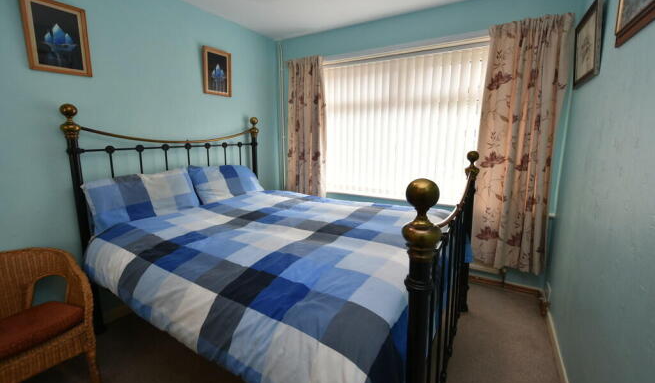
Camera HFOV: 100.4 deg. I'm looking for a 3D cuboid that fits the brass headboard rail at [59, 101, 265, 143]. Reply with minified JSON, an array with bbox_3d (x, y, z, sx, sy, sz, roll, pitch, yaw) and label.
[{"bbox_3d":[-1.121,-0.510,2.197,0.085,0.250,1.530,5,12,31],"label":"brass headboard rail"}]

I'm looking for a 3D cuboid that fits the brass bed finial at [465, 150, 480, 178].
[{"bbox_3d":[0.963,-0.182,1.807,0.085,0.182,0.085,5,12,31],"label":"brass bed finial"}]

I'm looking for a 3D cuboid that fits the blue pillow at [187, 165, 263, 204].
[{"bbox_3d":[-0.871,-0.061,2.485,0.150,0.420,0.670,-32,-8,32],"label":"blue pillow"}]

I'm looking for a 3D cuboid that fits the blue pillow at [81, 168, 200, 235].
[{"bbox_3d":[-1.227,0.055,1.881,0.150,0.420,0.680,-32,-8,32],"label":"blue pillow"}]

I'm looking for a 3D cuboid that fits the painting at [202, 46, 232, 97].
[{"bbox_3d":[-0.993,-1.077,2.484,0.025,0.390,0.285,5,12,31],"label":"painting"}]

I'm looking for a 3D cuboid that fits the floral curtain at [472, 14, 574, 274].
[{"bbox_3d":[1.444,-0.286,2.077,0.480,1.790,0.130,5,12,31],"label":"floral curtain"}]

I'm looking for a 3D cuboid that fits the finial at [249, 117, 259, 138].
[{"bbox_3d":[-0.750,-0.651,2.785,0.085,0.187,0.085,5,12,31],"label":"finial"}]

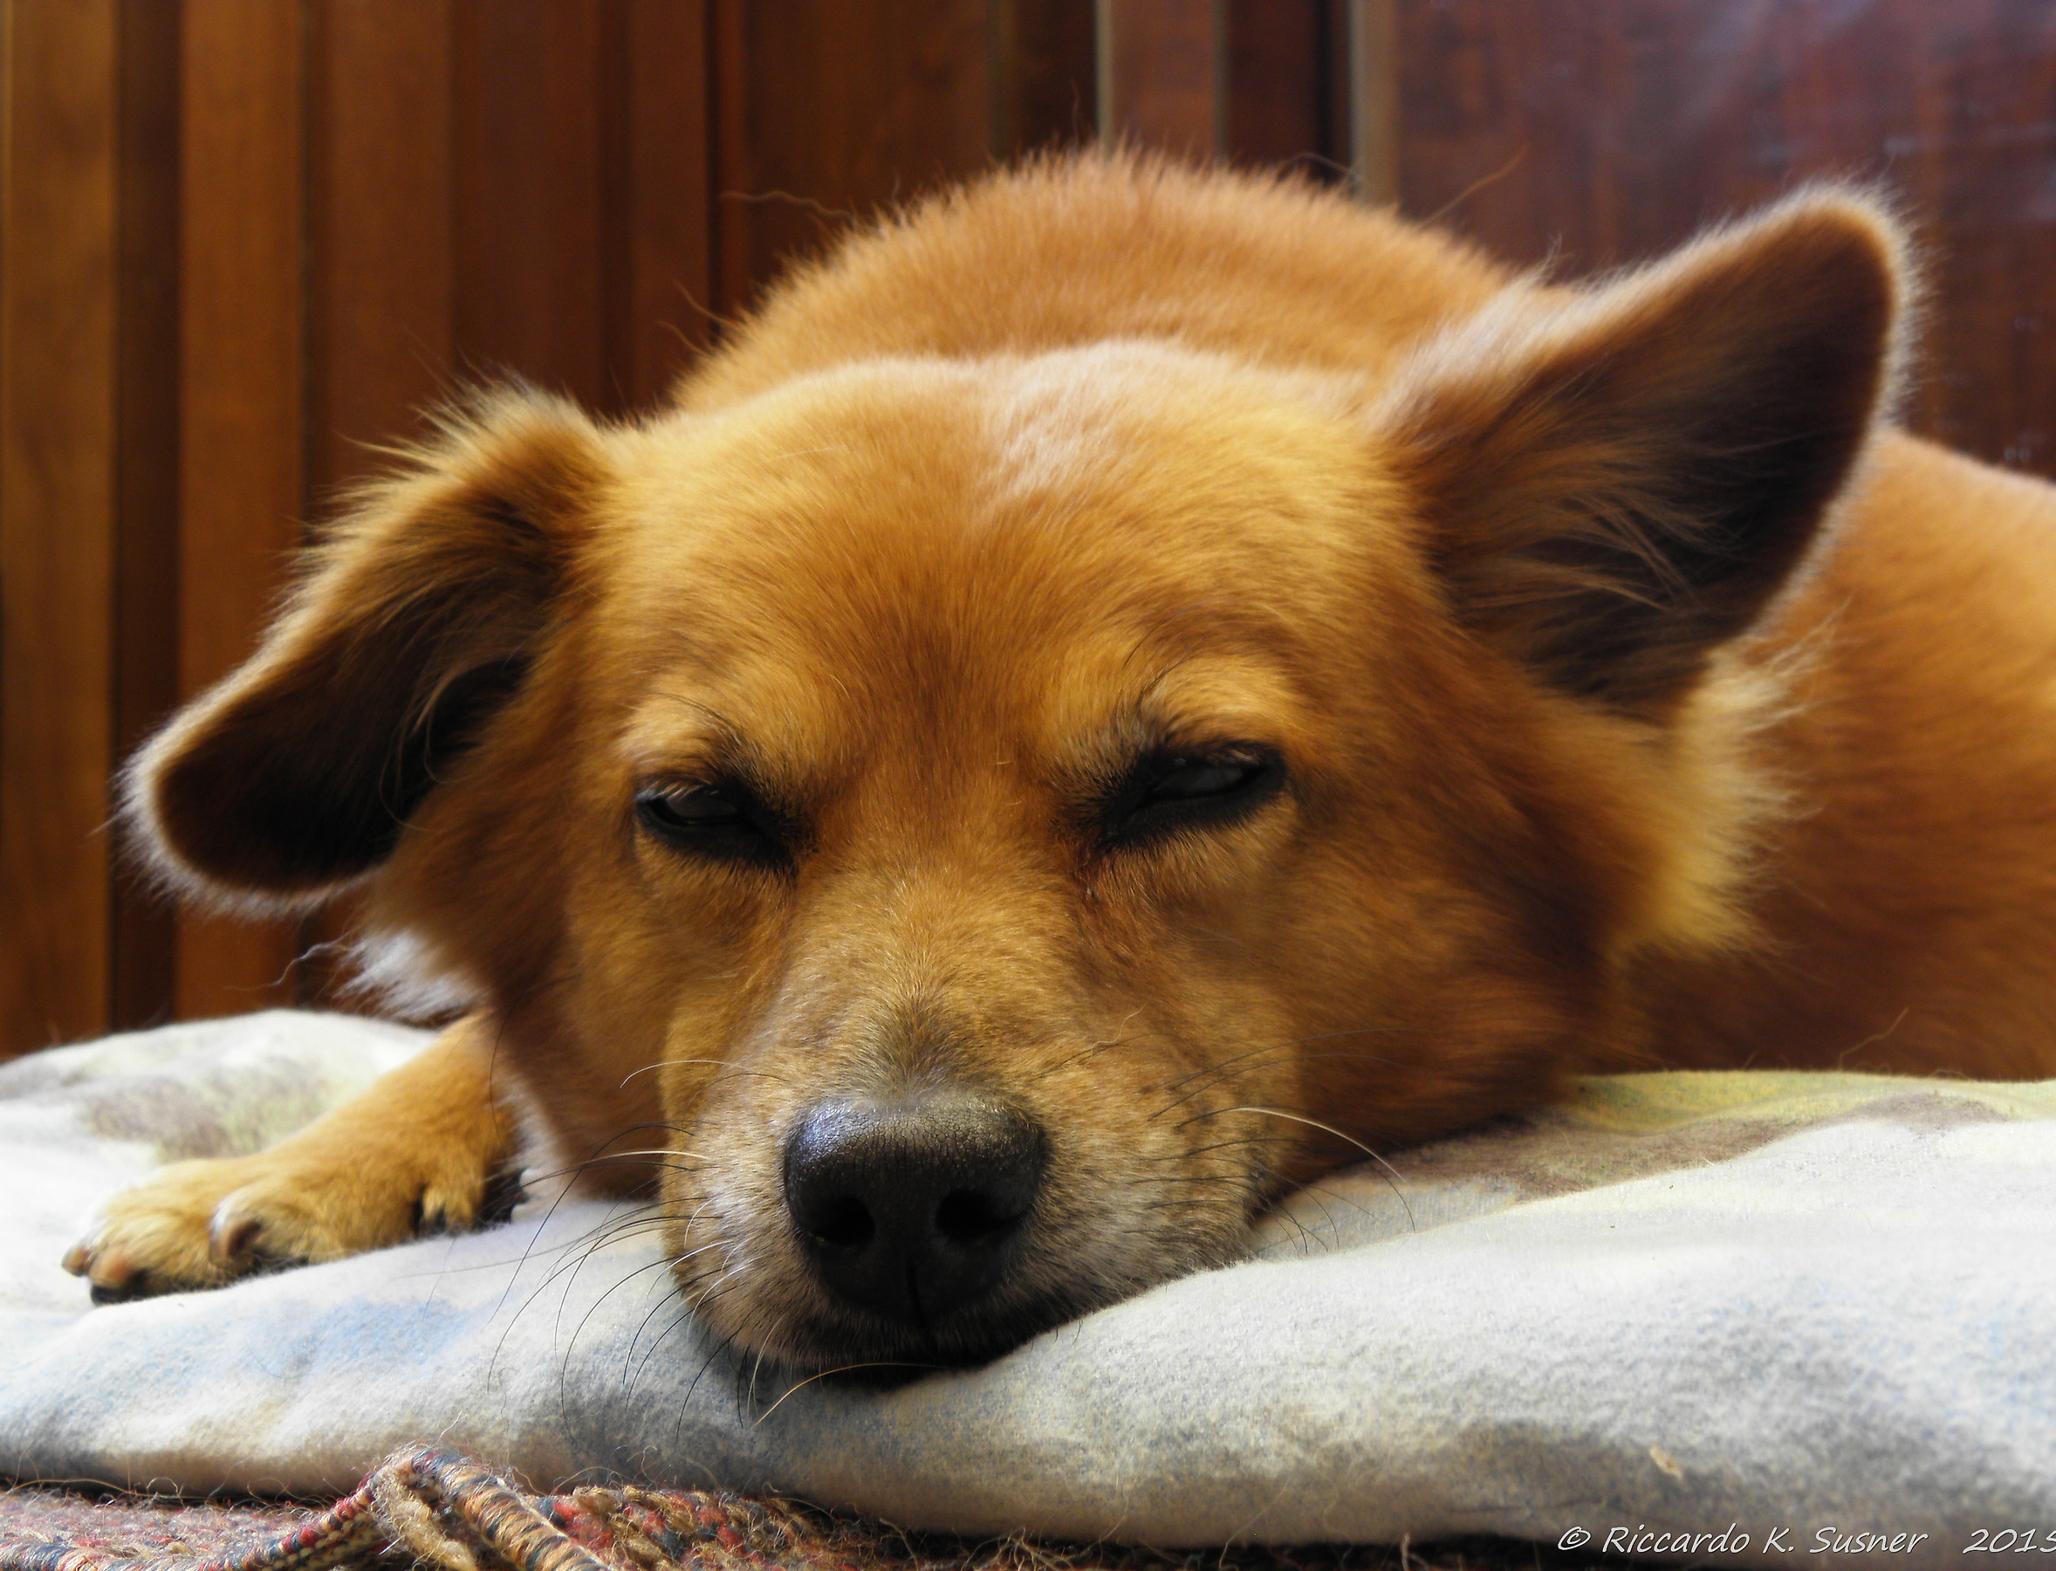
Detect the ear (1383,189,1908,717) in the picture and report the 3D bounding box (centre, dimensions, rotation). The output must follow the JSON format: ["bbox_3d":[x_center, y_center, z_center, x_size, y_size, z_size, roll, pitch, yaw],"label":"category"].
[{"bbox_3d":[0.108,-0.060,0.650,0.091,0.066,0.040,-44,5,-9],"label":"ear"}]

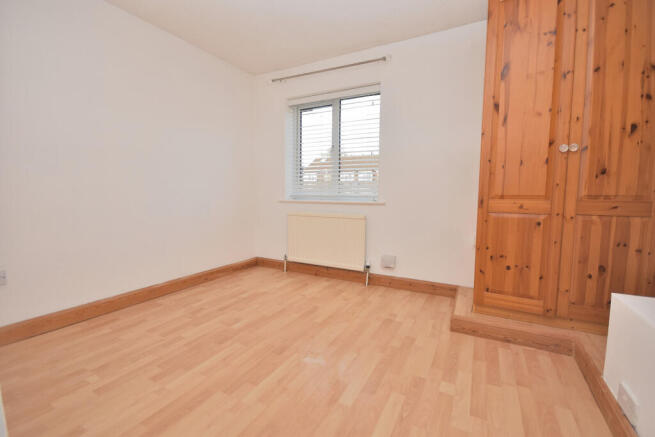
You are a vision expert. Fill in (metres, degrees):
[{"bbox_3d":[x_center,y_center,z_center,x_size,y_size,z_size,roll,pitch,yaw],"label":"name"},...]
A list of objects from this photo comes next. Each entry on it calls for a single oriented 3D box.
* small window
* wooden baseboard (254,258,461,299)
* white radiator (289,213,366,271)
[{"bbox_3d":[0.037,-0.757,3.100,1.111,1.122,0.100,3,5,27],"label":"small window"},{"bbox_3d":[0.128,0.629,3.059,2.384,0.124,0.025,3,5,27],"label":"wooden baseboard"},{"bbox_3d":[-0.021,0.246,3.063,0.963,0.575,0.080,3,5,27],"label":"white radiator"}]

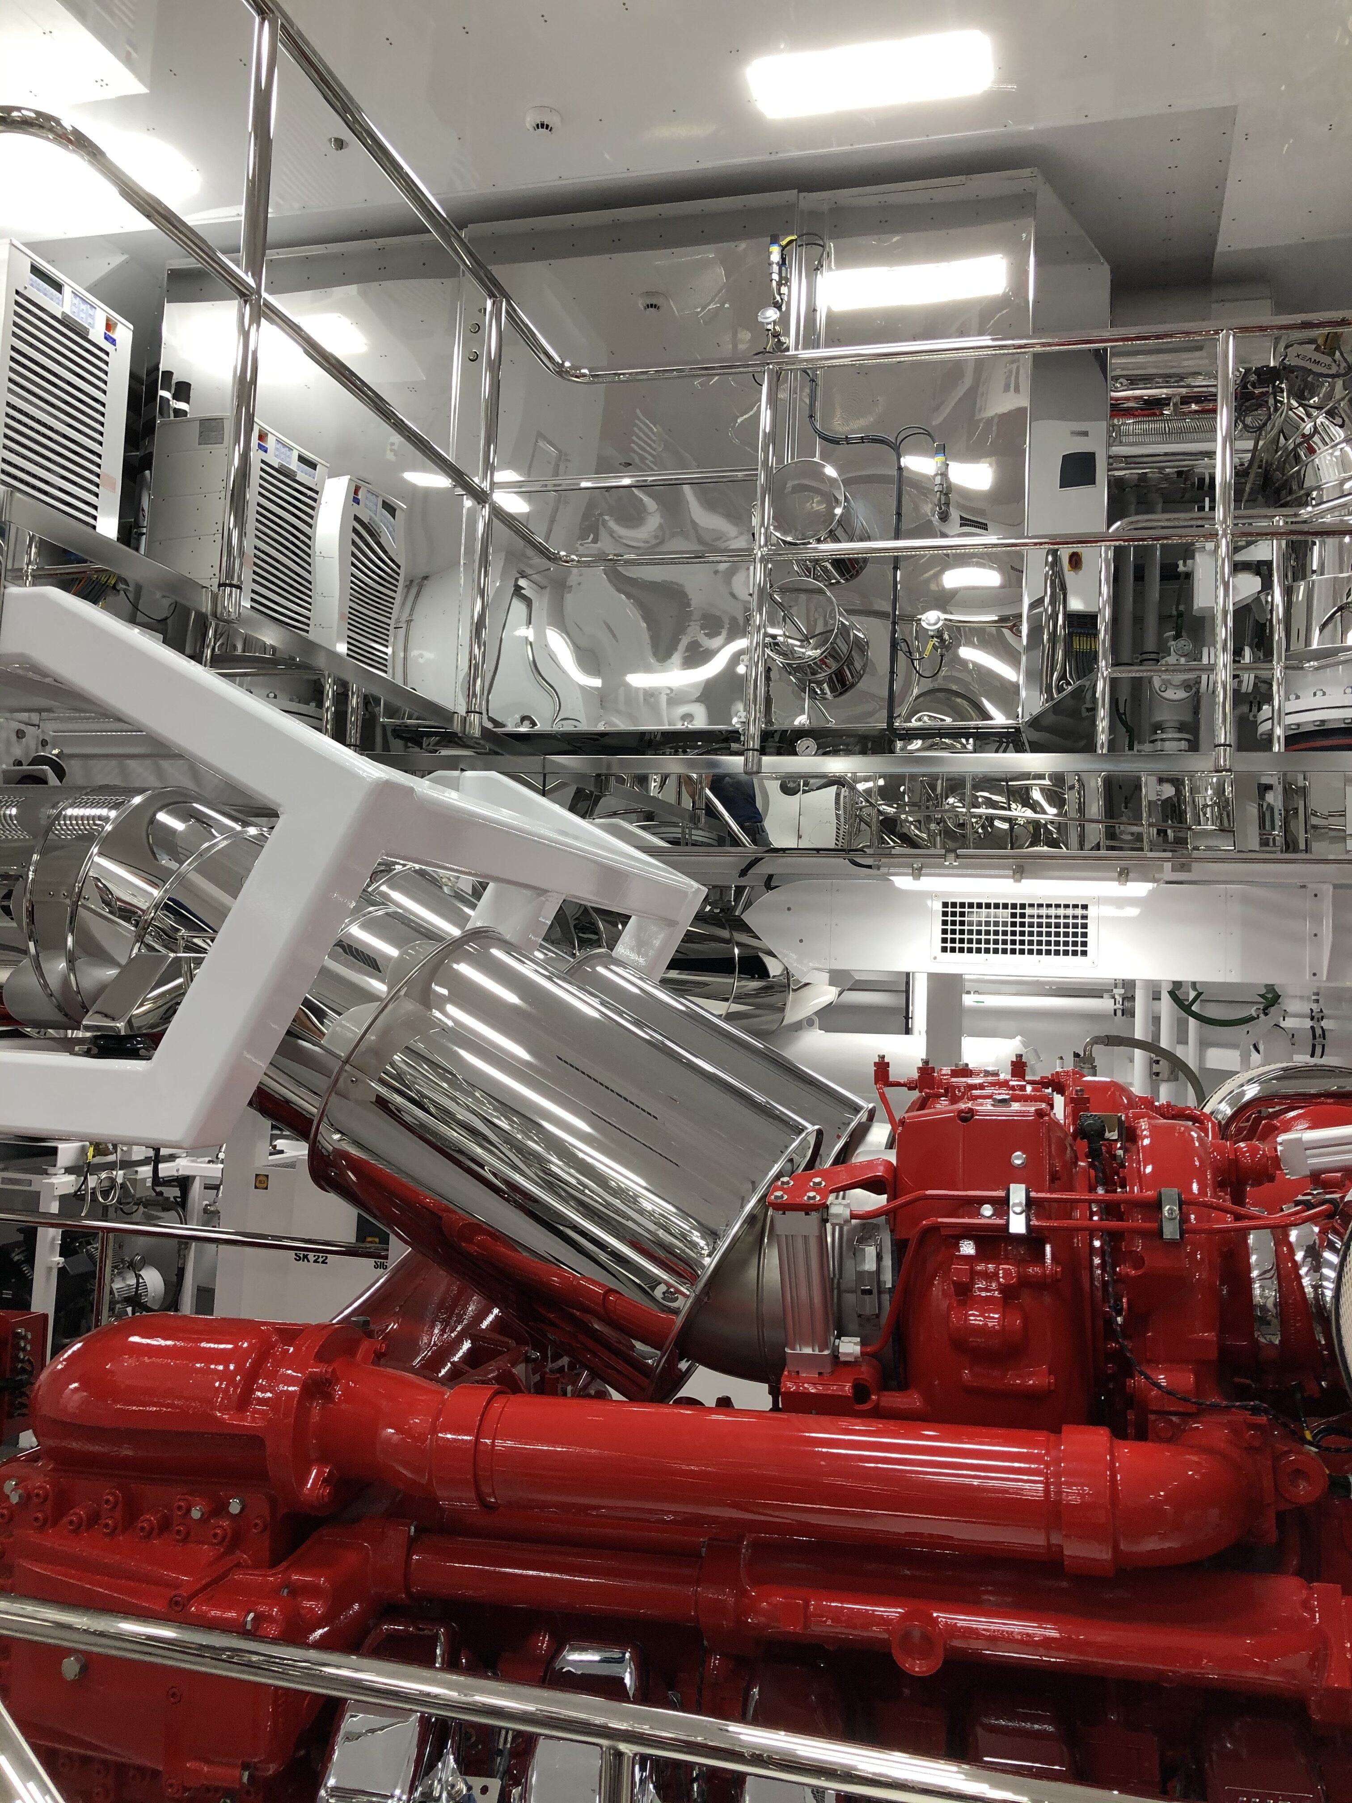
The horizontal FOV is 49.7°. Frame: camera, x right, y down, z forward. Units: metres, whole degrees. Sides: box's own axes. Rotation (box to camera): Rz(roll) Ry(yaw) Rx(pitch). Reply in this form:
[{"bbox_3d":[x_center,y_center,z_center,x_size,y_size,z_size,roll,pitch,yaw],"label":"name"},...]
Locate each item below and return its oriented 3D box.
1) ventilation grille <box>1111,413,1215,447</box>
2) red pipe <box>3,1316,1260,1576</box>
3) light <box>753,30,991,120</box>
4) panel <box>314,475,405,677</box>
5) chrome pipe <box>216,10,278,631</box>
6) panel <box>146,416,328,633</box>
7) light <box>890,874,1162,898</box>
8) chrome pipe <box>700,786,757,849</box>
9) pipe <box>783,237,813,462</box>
[{"bbox_3d":[1.750,-1.713,5.223,0.360,0.115,0.050,1,-4,15],"label":"ventilation grille"},{"bbox_3d":[-0.107,0.731,2.008,1.660,0.205,0.220,0,-4,13],"label":"red pipe"},{"bbox_3d":[0.529,-2.238,3.917,0.630,0.050,0.275,1,-4,15],"label":"light"},{"bbox_3d":[-1.438,-1.321,6.137,0.380,0.800,0.500,1,-4,15],"label":"panel"},{"bbox_3d":[-0.737,-1.016,2.521,0.043,1.110,0.043,1,-4,15],"label":"chrome pipe"},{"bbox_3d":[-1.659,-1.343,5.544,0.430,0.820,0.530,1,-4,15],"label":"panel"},{"bbox_3d":[0.872,-0.040,3.695,0.650,0.065,0.140,1,-4,15],"label":"light"},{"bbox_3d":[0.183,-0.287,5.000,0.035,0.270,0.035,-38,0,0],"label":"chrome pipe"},{"bbox_3d":[0.367,-1.674,4.461,0.052,0.720,0.052,1,-4,15],"label":"pipe"}]

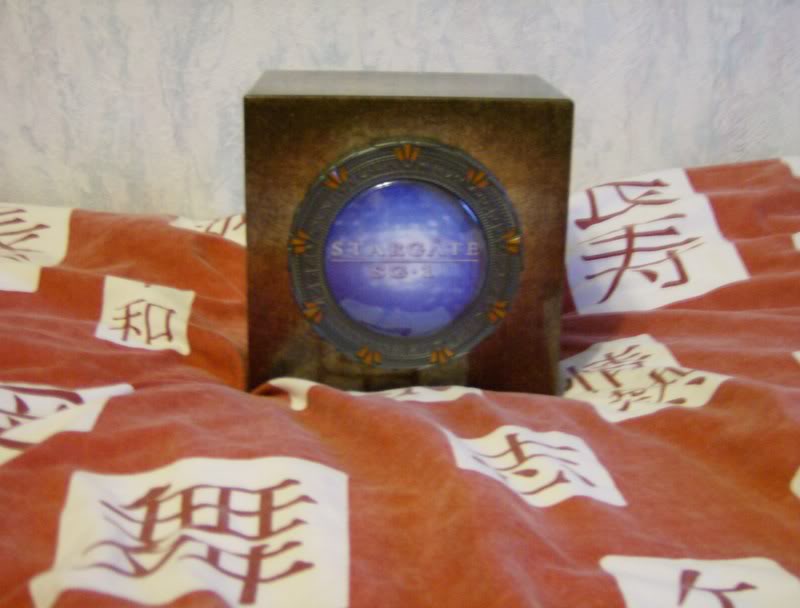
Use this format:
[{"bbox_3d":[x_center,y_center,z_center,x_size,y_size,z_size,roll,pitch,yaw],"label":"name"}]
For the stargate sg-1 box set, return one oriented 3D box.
[{"bbox_3d":[0.002,-0.052,0.760,0.205,0.206,0.157,0,18,-2],"label":"stargate sg-1 box set"}]

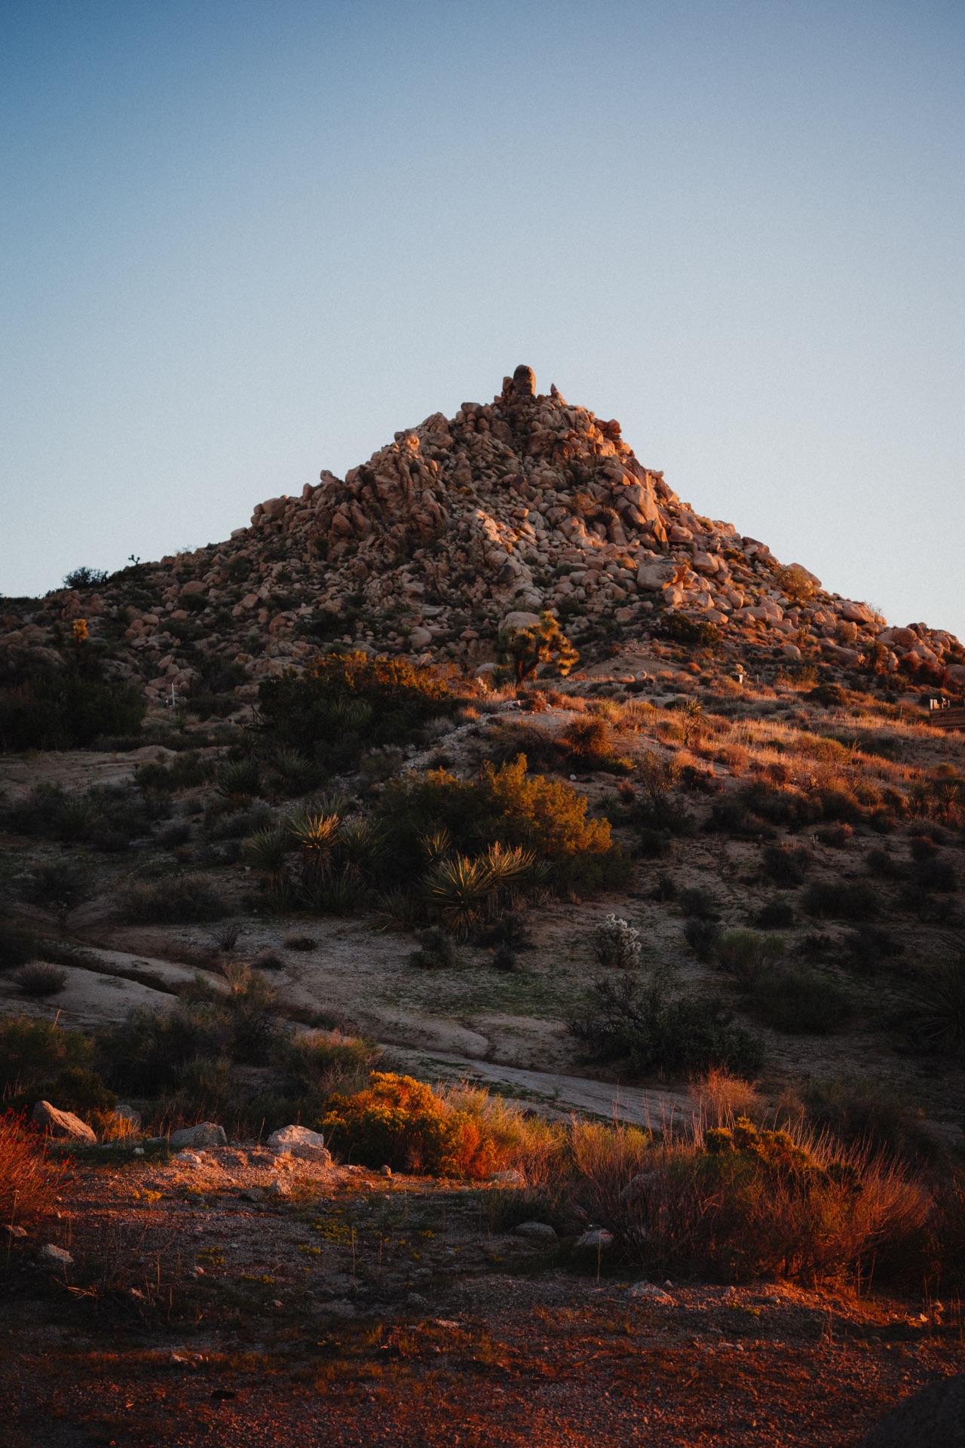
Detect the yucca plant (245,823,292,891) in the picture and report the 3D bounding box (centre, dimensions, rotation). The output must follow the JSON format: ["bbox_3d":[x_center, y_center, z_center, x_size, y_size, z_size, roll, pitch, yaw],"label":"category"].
[{"bbox_3d":[-3.457,2.194,26.000,0.732,1.115,0.732,0,-2,0],"label":"yucca plant"}]

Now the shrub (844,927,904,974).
[{"bbox_3d":[4.868,2.813,20.000,0.760,0.577,0.684,0,0,0],"label":"shrub"}]

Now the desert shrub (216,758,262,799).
[{"bbox_3d":[-6.654,1.470,44.000,1.176,1.176,1.176,0,-1,0],"label":"desert shrub"}]

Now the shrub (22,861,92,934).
[{"bbox_3d":[-6.489,2.627,24.500,1.120,1.103,0.952,0,0,0],"label":"shrub"}]

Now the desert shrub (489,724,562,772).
[{"bbox_3d":[1.078,0.605,42.000,1.920,1.299,1.632,0,-2,0],"label":"desert shrub"}]

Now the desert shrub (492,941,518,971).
[{"bbox_3d":[0.302,3.107,21.500,0.333,0.373,0.333,0,-2,0],"label":"desert shrub"}]

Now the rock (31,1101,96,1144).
[{"bbox_3d":[-2.030,1.933,7.800,0.318,0.192,0.223,0,-2,0],"label":"rock"}]

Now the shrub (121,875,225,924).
[{"bbox_3d":[-5.879,3.324,30.500,1.974,0.922,1.382,0,-1,0],"label":"shrub"}]

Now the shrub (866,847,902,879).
[{"bbox_3d":[8.615,2.984,34.500,0.777,0.704,0.738,0,-1,0],"label":"shrub"}]

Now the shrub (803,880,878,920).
[{"bbox_3d":[5.566,2.742,25.000,1.178,0.650,0.943,0,0,0],"label":"shrub"}]

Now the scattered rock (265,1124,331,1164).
[{"bbox_3d":[-0.803,1.826,7.000,0.276,0.172,0.221,0,0,0],"label":"scattered rock"}]

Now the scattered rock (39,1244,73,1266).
[{"bbox_3d":[-1.379,1.717,5.200,0.110,0.059,0.093,0,-2,0],"label":"scattered rock"}]

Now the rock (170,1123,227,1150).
[{"bbox_3d":[-1.362,1.974,7.700,0.276,0.120,0.193,0,-2,0],"label":"rock"}]

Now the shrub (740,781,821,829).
[{"bbox_3d":[6.105,1.659,33.000,1.671,0.926,1.254,0,-2,0],"label":"shrub"}]

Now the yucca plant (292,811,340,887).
[{"bbox_3d":[-2.698,2.048,26.000,0.823,1.262,0.823,0,-2,0],"label":"yucca plant"}]

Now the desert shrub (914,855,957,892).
[{"bbox_3d":[7.607,2.516,27.000,0.703,0.577,0.668,0,-2,0],"label":"desert shrub"}]

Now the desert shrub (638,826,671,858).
[{"bbox_3d":[2.994,2.058,28.000,0.591,0.524,0.561,0,-2,0],"label":"desert shrub"}]

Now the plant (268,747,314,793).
[{"bbox_3d":[-5.350,1.282,45.000,1.266,1.266,1.266,0,-1,0],"label":"plant"}]

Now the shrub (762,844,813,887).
[{"bbox_3d":[5.213,2.427,27.500,0.870,0.735,0.827,0,-2,0],"label":"shrub"}]

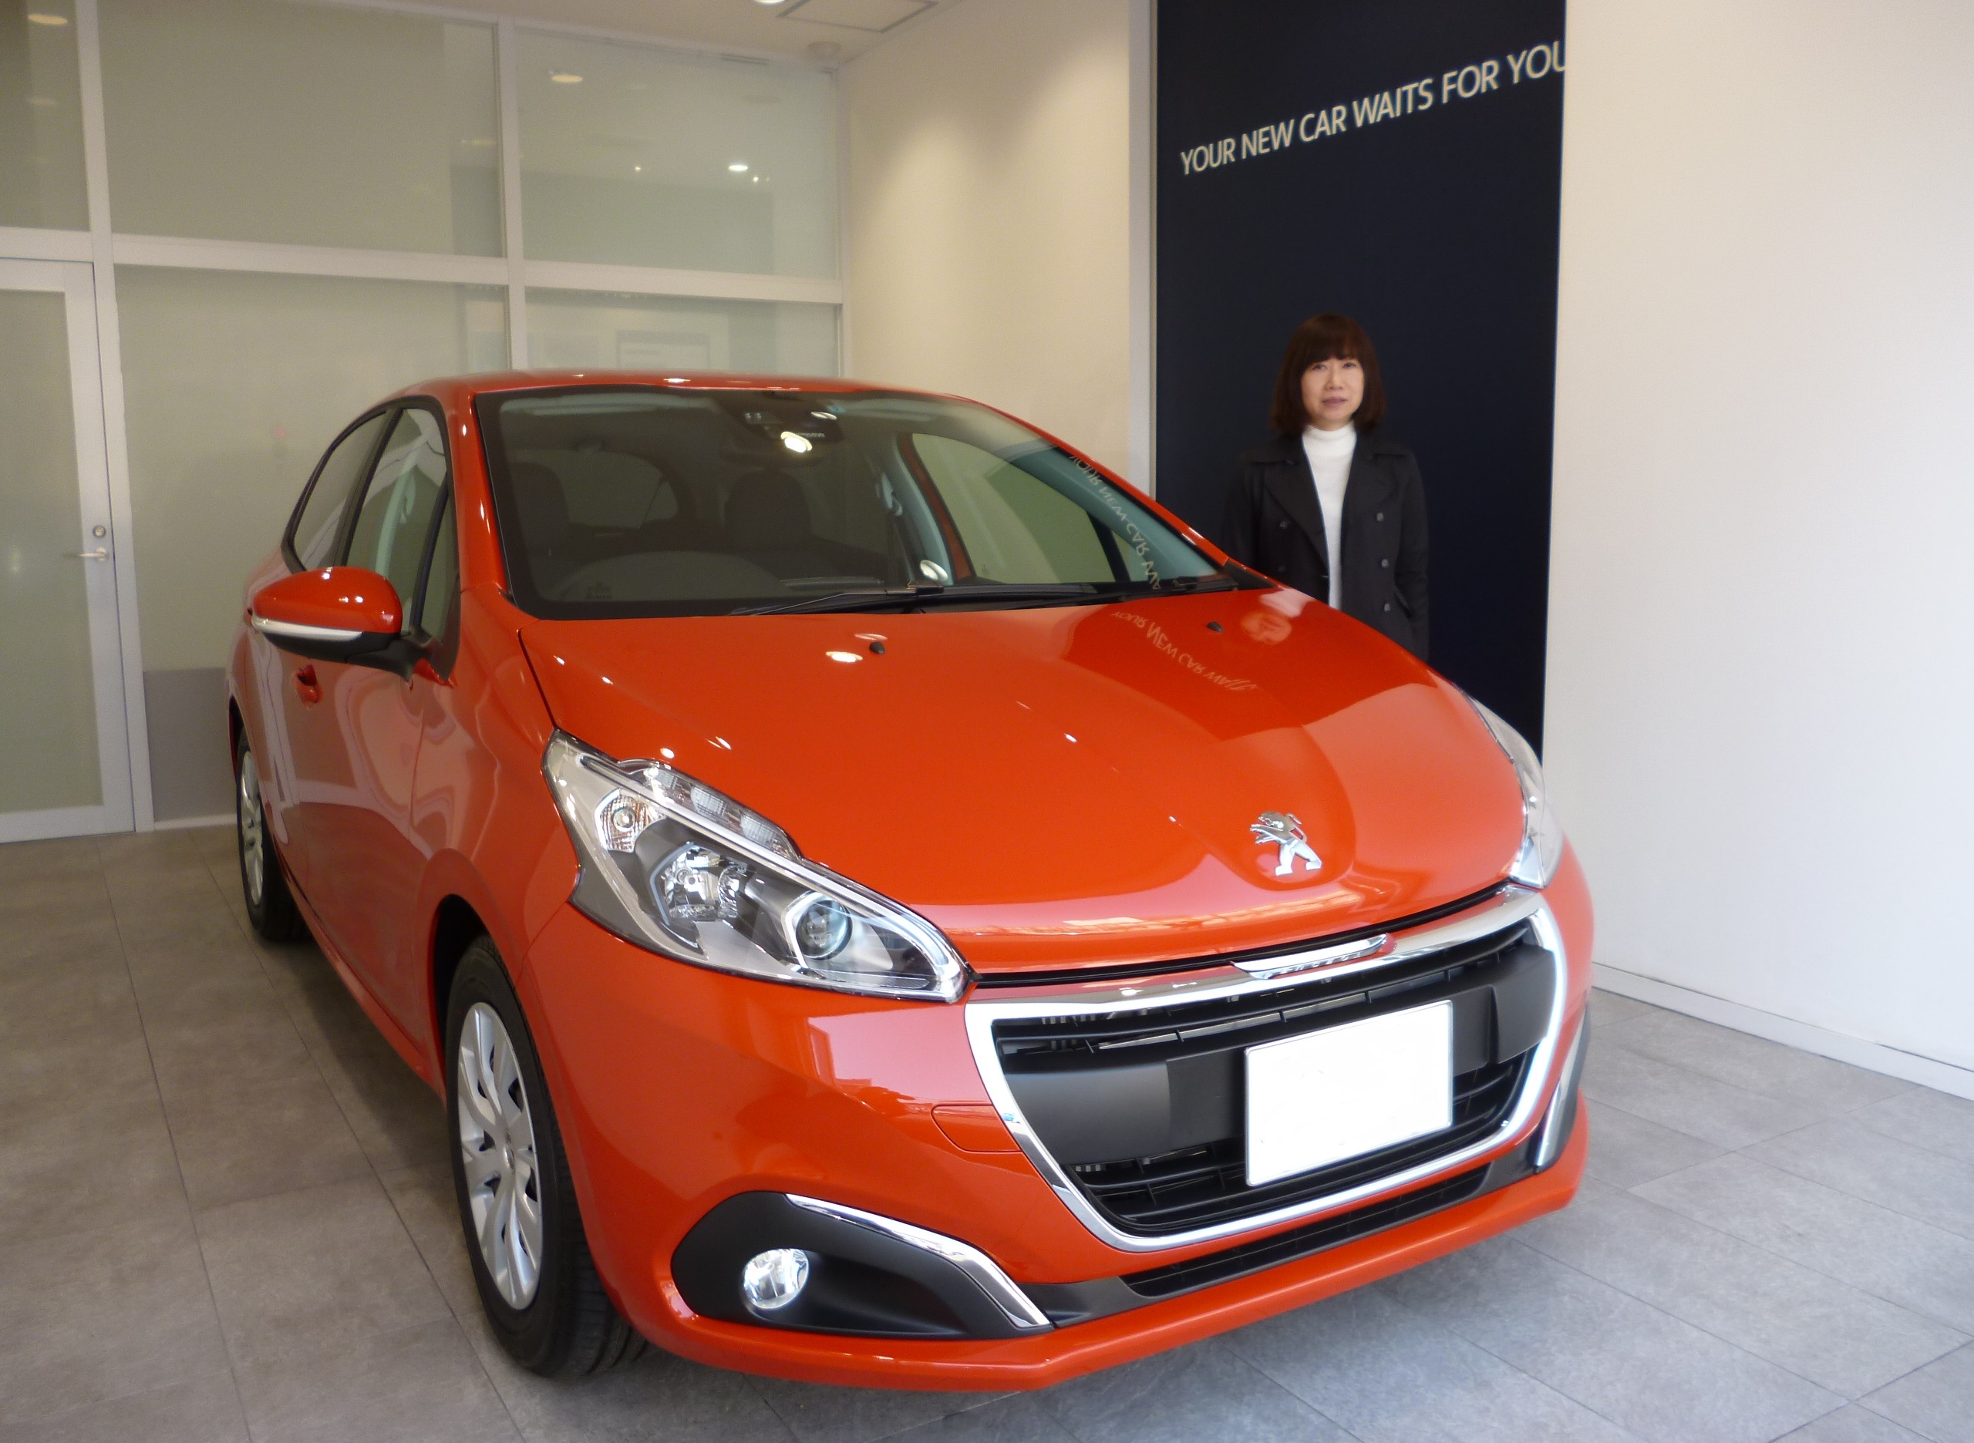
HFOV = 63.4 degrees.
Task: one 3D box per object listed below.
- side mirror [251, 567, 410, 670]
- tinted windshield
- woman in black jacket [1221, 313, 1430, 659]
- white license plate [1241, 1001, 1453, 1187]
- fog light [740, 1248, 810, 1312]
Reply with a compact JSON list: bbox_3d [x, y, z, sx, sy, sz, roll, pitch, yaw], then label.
[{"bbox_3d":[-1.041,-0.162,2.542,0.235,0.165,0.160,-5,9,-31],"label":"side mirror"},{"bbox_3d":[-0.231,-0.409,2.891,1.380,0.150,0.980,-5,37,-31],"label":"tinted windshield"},{"bbox_3d":[0.770,-0.143,3.704,0.480,1.575,0.290,1,8,12],"label":"woman in black jacket"},{"bbox_3d":[0.437,0.438,1.900,0.330,0.165,0.018,-5,7,-31],"label":"white license plate"},{"bbox_3d":[-0.235,0.618,1.770,0.078,0.075,0.050,-5,9,-31],"label":"fog light"}]

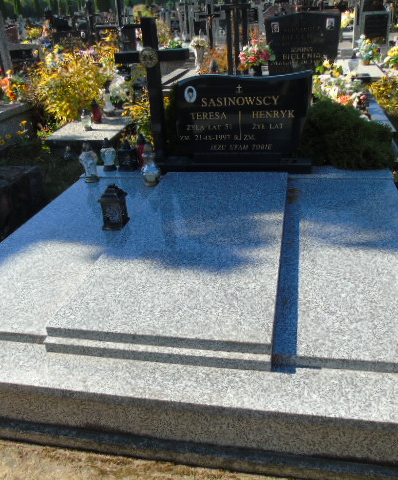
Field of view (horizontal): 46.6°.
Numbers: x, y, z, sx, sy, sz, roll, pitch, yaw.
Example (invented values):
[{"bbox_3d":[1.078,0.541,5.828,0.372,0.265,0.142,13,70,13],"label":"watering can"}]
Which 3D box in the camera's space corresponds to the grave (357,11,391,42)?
[{"bbox_3d":[3.213,-3.920,8.455,0.540,0.600,0.120,2,28,12],"label":"grave"}]

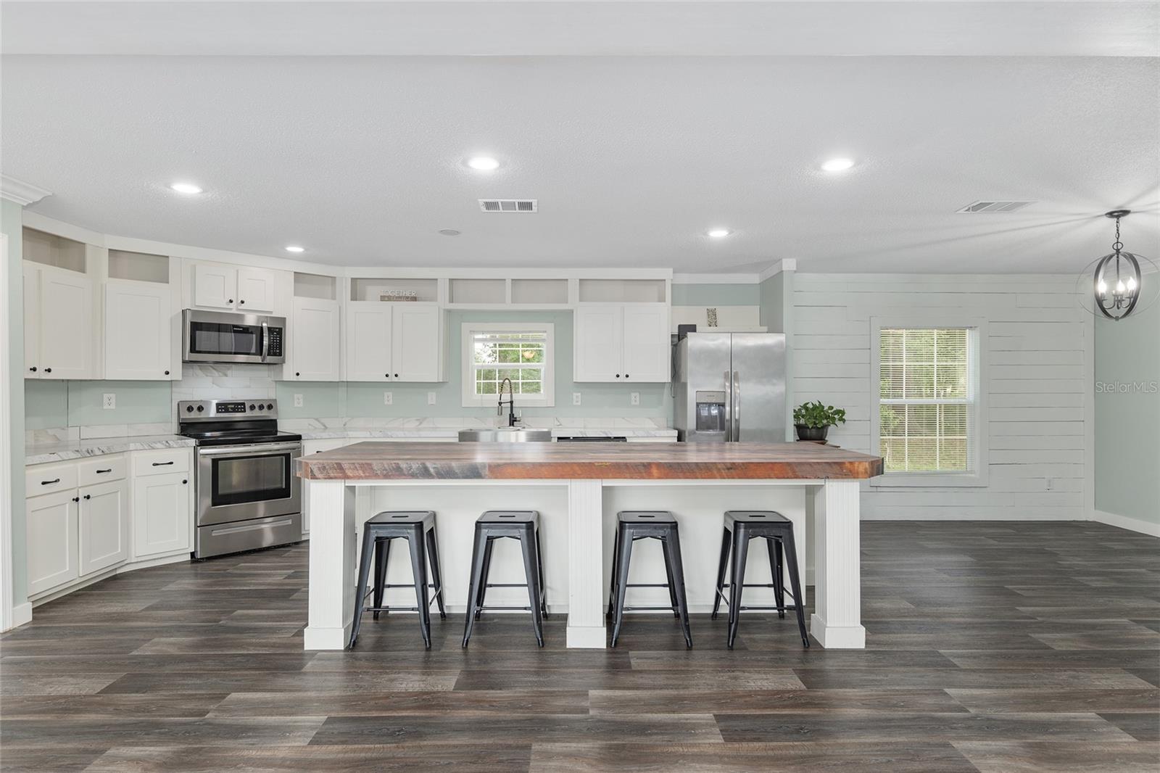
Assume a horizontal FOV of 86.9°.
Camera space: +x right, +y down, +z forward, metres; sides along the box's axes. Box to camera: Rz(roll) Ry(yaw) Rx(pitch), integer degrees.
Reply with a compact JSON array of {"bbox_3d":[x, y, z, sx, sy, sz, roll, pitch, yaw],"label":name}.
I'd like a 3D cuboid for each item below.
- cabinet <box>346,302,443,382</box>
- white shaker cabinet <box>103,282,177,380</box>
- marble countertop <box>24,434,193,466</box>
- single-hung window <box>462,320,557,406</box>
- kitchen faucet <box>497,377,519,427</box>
[{"bbox_3d":[-1.741,-0.420,5.890,0.915,0.757,0.305,0,0,0],"label":"cabinet"},{"bbox_3d":[-3.435,-0.420,4.750,0.445,0.755,0.310,0,0,-45],"label":"white shaker cabinet"},{"bbox_3d":[-3.445,0.426,4.348,0.900,0.050,1.650,0,0,0],"label":"marble countertop"},{"bbox_3d":[-0.705,-0.211,6.116,0.930,0.840,0.100,0,0,0],"label":"single-hung window"},{"bbox_3d":[-0.692,0.159,5.896,0.130,0.490,0.230,0,0,29],"label":"kitchen faucet"}]

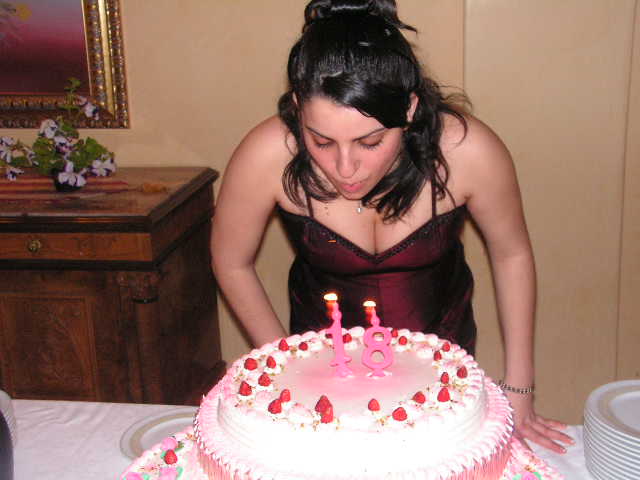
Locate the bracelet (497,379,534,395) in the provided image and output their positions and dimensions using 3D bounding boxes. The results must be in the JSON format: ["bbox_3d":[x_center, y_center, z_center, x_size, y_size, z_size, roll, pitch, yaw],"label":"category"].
[{"bbox_3d":[0.316,0.232,1.428,0.058,0.008,0.056,7,13,0],"label":"bracelet"}]

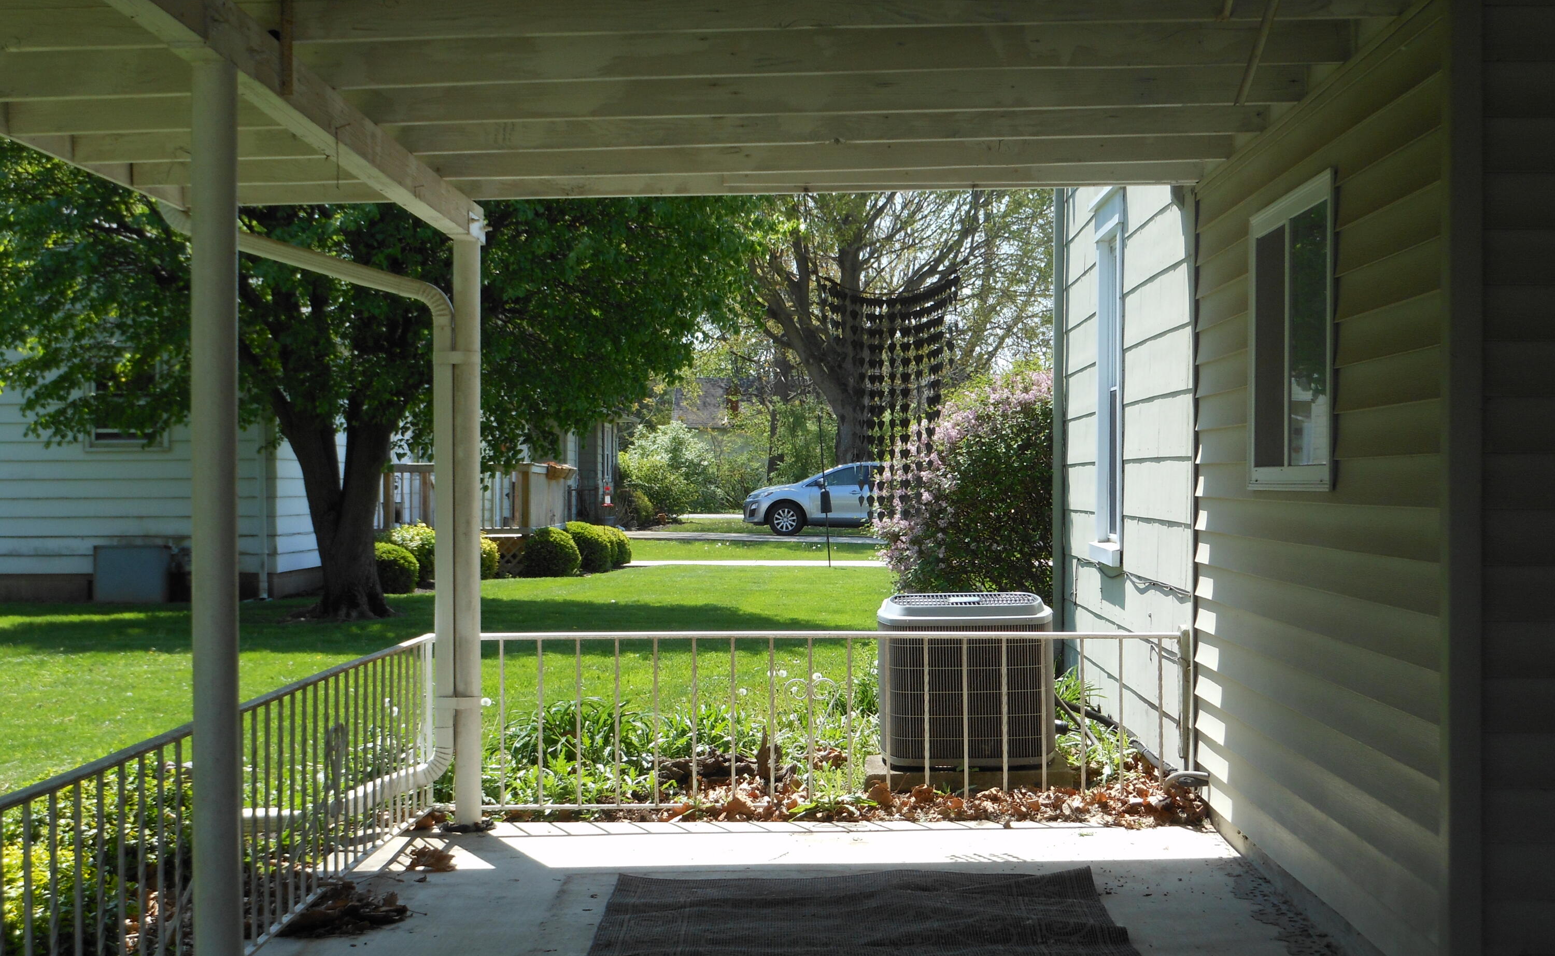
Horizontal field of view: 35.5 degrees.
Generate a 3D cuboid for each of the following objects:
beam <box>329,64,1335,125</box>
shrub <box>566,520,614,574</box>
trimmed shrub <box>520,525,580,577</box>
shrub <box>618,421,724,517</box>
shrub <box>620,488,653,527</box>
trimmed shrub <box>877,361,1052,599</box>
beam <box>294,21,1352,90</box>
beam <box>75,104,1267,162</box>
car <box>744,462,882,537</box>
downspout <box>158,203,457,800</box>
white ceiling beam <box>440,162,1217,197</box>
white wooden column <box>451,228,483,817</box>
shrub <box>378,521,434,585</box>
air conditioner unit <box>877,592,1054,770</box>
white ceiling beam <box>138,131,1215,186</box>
[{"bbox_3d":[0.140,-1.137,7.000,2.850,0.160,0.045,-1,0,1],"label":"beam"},{"bbox_3d":[-2.730,0.985,34.900,0.740,0.760,0.740,0,0,1],"label":"shrub"},{"bbox_3d":[-3.025,0.979,32.300,0.790,0.680,0.780,0,0,0],"label":"trimmed shrub"},{"bbox_3d":[-3.199,-0.238,73.000,3.100,2.900,3.000,0,0,0],"label":"shrub"},{"bbox_3d":[-3.571,0.761,62.000,0.850,1.020,0.850,0,0,0],"label":"shrub"},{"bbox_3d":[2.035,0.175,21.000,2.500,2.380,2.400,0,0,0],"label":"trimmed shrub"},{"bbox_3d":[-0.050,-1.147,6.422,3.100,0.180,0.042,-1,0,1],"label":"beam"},{"bbox_3d":[-0.342,-1.135,7.679,3.740,0.180,0.042,-1,0,1],"label":"beam"},{"bbox_3d":[1.560,0.478,55.300,4.680,1.650,1.870,0,0,0],"label":"car"},{"bbox_3d":[-1.720,0.100,9.000,1.040,2.200,0.280,0,0,1],"label":"downspout"},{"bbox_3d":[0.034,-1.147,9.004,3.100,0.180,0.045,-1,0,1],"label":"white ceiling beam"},{"bbox_3d":[-1.158,0.200,9.050,0.104,2.180,0.104,0,0,1],"label":"white wooden column"},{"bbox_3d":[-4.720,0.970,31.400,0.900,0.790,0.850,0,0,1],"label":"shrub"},{"bbox_3d":[0.835,0.886,10.850,0.770,0.740,0.770,0,0,1],"label":"air conditioner unit"},{"bbox_3d":[-0.334,-1.137,8.319,3.740,0.180,0.042,-1,0,1],"label":"white ceiling beam"}]

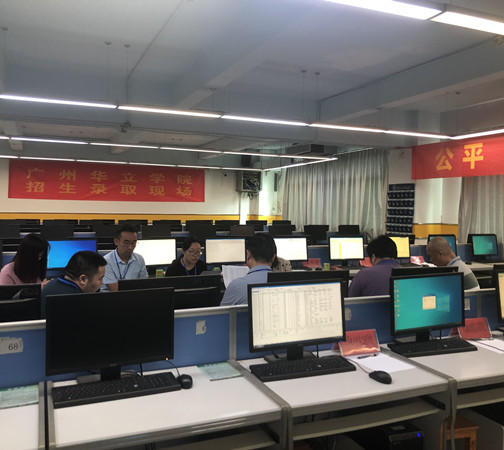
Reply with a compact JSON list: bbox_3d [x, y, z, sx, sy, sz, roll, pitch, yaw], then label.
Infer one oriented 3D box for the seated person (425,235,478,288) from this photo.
[{"bbox_3d":[1.402,0.714,3.746,0.750,1.270,0.500,2,2,28],"label":"seated person"}]

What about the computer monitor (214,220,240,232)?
[{"bbox_3d":[-0.720,0.080,12.520,0.500,0.379,0.167,0,2,-23],"label":"computer monitor"}]

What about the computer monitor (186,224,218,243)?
[{"bbox_3d":[-0.838,0.198,8.372,0.467,0.384,0.180,0,2,-23],"label":"computer monitor"}]

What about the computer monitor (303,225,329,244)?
[{"bbox_3d":[1.270,0.207,9.840,0.500,0.379,0.167,0,2,-23],"label":"computer monitor"}]

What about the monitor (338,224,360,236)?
[{"bbox_3d":[1.917,0.202,9.554,0.467,0.384,0.180,0,2,-23],"label":"monitor"}]

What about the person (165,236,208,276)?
[{"bbox_3d":[-0.485,0.706,4.056,0.460,1.200,0.720,0,2,-25],"label":"person"}]

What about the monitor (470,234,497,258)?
[{"bbox_3d":[3.445,0.335,7.241,0.500,0.379,0.167,0,2,-25],"label":"monitor"}]

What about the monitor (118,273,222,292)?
[{"bbox_3d":[-0.365,0.433,2.228,0.467,0.384,0.180,0,2,-23],"label":"monitor"}]

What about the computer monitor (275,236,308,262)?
[{"bbox_3d":[0.449,0.330,5.942,0.500,0.379,0.167,0,2,-23],"label":"computer monitor"}]

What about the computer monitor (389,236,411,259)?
[{"bbox_3d":[1.801,0.324,6.199,0.467,0.384,0.180,0,2,-23],"label":"computer monitor"}]

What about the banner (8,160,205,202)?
[{"bbox_3d":[-3.526,-1.078,12.434,4.840,0.900,0.040,0,2,-23],"label":"banner"}]

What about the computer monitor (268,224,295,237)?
[{"bbox_3d":[0.550,0.206,9.528,0.500,0.379,0.167,0,2,-23],"label":"computer monitor"}]

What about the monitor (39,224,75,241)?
[{"bbox_3d":[-2.990,0.195,7.449,0.467,0.384,0.180,0,2,-23],"label":"monitor"}]

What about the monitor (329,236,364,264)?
[{"bbox_3d":[1.162,0.323,5.925,0.467,0.384,0.180,0,2,-23],"label":"monitor"}]

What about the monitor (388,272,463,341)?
[{"bbox_3d":[0.929,0.455,2.622,0.500,0.379,0.167,0,2,-24],"label":"monitor"}]

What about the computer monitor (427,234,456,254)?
[{"bbox_3d":[2.677,0.334,6.908,0.500,0.379,0.167,0,2,-23],"label":"computer monitor"}]

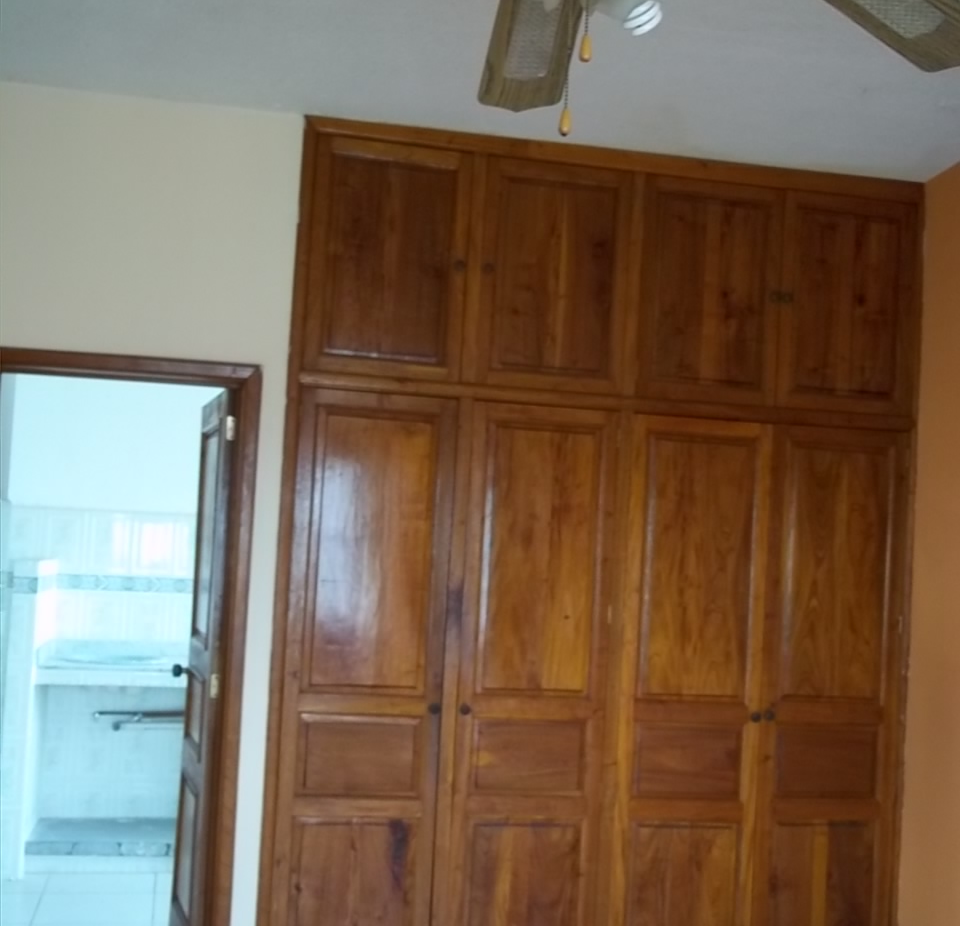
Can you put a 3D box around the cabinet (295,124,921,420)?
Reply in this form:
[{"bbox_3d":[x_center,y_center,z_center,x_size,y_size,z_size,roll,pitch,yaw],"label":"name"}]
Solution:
[{"bbox_3d":[0.426,-0.613,4.685,2.173,0.840,0.500,4,-3,-12],"label":"cabinet"}]

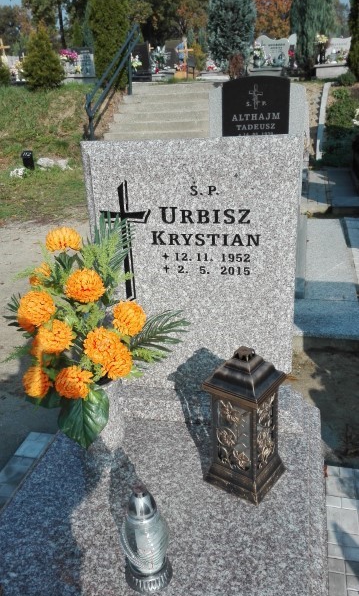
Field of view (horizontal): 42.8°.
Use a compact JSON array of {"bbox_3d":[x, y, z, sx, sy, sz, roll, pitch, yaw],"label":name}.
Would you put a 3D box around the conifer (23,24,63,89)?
[{"bbox_3d":[-3.030,-5.402,10.200,0.880,1.380,0.880,-8,22,-12],"label":"conifer"}]

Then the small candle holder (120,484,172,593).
[{"bbox_3d":[-0.076,0.507,1.002,0.109,0.246,0.109,-3,21,1],"label":"small candle holder"}]

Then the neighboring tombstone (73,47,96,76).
[{"bbox_3d":[-2.552,-6.312,12.300,0.640,0.760,0.120,-4,21,-3],"label":"neighboring tombstone"}]

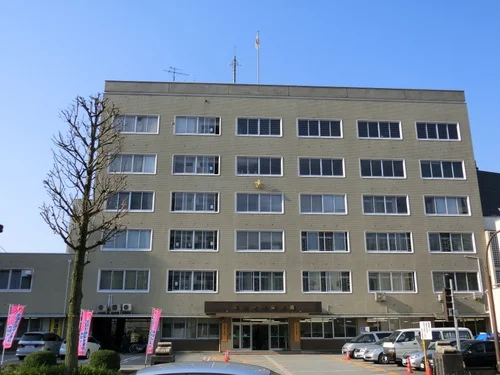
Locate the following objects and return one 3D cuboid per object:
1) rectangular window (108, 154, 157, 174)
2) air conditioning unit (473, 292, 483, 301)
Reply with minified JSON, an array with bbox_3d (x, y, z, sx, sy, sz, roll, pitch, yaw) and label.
[{"bbox_3d":[-10.792,-2.171,45.018,4.431,1.907,0.200,1,-17,-3],"label":"rectangular window"},{"bbox_3d":[21.321,10.193,45.965,0.800,0.600,0.320,1,-17,-3],"label":"air conditioning unit"}]

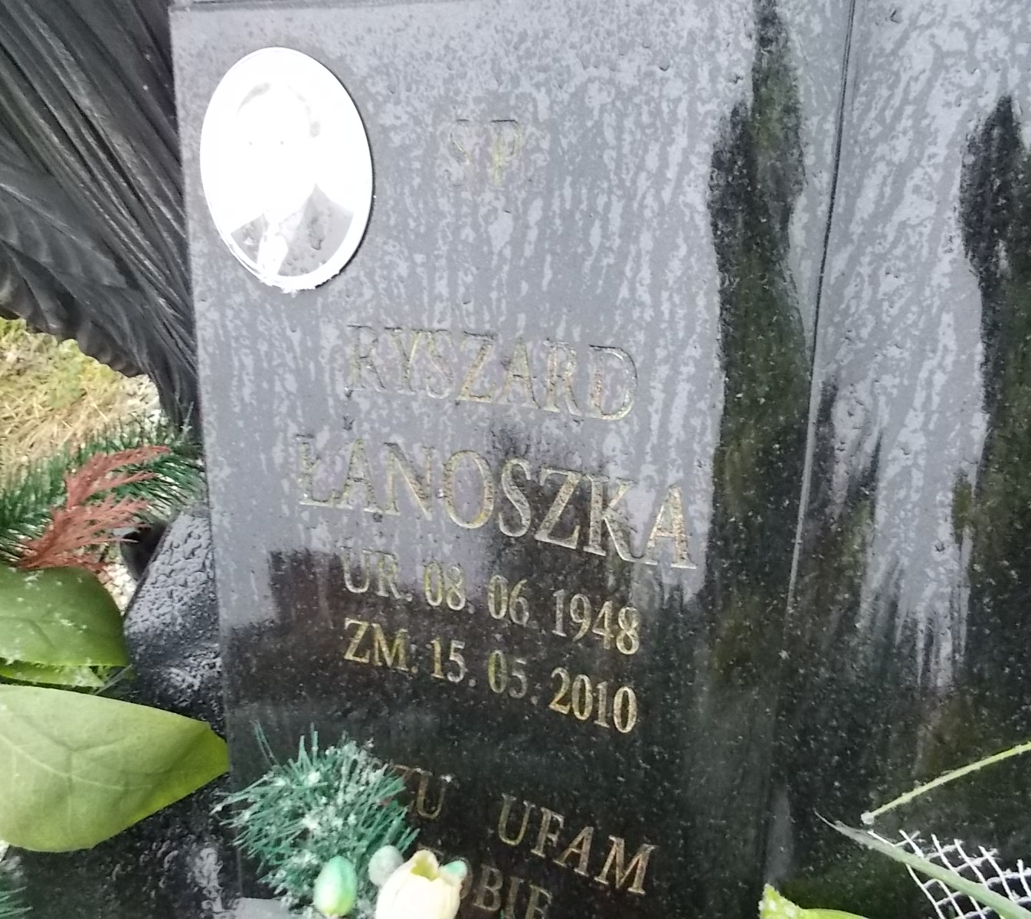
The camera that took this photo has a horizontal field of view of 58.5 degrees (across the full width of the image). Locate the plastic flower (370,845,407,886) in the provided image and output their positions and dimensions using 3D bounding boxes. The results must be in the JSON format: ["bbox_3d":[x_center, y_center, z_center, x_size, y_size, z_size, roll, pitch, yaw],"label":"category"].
[{"bbox_3d":[-0.077,0.248,0.560,0.024,0.030,0.024,1,21,0],"label":"plastic flower"}]

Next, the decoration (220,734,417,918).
[{"bbox_3d":[-0.120,0.230,0.570,0.120,0.130,0.115,7,21,15],"label":"decoration"}]

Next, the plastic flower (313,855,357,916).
[{"bbox_3d":[-0.106,0.250,0.540,0.026,0.036,0.026,1,21,0],"label":"plastic flower"}]

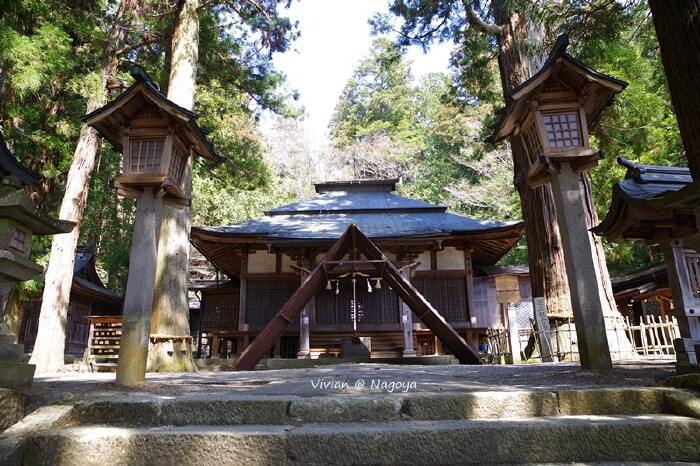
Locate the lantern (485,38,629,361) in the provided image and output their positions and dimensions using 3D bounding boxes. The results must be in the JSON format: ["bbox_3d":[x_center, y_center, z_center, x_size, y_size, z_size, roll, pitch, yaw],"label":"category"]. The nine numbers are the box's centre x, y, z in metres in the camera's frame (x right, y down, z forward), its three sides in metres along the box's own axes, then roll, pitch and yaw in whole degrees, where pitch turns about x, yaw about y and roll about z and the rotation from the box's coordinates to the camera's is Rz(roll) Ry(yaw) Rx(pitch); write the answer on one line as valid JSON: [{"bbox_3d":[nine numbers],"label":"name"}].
[{"bbox_3d":[2.361,-0.326,4.996,1.230,3.400,1.050,-3,-15,3],"label":"lantern"}]

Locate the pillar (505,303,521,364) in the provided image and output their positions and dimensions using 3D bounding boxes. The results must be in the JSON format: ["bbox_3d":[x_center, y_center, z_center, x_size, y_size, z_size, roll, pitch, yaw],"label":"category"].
[{"bbox_3d":[3.364,2.040,9.481,0.190,1.240,0.190,-1,-15,0],"label":"pillar"}]

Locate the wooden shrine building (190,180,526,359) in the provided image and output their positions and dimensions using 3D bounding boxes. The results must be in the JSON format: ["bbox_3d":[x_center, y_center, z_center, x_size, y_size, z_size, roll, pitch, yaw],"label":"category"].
[{"bbox_3d":[0.268,1.101,18.132,10.800,7.450,9.600,-1,-15,0],"label":"wooden shrine building"}]

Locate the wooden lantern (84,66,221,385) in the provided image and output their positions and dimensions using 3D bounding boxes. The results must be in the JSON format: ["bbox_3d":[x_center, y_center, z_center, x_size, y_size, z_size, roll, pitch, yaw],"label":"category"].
[{"bbox_3d":[-2.262,-0.108,5.215,1.230,3.340,1.050,-1,-15,0],"label":"wooden lantern"}]

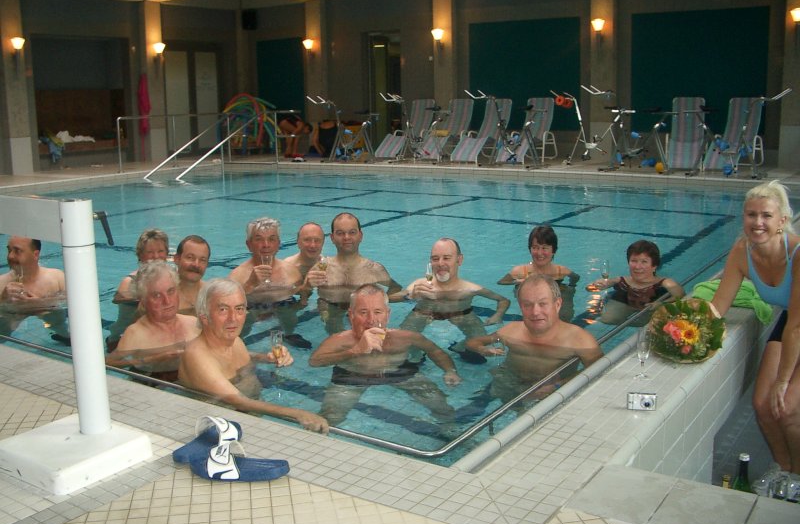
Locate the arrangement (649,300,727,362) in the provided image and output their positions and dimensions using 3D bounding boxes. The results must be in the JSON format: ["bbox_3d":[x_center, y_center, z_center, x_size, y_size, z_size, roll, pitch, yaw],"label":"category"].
[{"bbox_3d":[1.089,0.252,3.063,0.285,0.240,0.250,3,11,20],"label":"arrangement"}]

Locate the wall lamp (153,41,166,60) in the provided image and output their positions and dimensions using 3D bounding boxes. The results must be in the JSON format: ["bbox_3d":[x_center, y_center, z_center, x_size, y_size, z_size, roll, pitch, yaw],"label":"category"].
[{"bbox_3d":[-4.960,-4.362,16.682,0.250,0.420,0.230,6,13,33],"label":"wall lamp"}]

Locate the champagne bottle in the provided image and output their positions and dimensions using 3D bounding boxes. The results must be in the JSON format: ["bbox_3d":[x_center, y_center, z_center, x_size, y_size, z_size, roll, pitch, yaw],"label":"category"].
[{"bbox_3d":[1.138,0.783,2.692,0.088,0.310,0.088,3,11,20],"label":"champagne bottle"}]

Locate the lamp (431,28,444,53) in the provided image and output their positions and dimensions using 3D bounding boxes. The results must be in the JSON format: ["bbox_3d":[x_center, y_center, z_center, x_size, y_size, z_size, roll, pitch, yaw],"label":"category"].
[{"bbox_3d":[0.722,-4.257,15.581,0.230,0.430,0.250,6,13,33],"label":"lamp"}]

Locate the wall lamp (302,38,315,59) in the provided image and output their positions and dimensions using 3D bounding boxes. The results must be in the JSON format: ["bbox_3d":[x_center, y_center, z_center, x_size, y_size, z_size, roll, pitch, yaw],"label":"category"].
[{"bbox_3d":[-1.964,-4.572,17.361,0.230,0.420,0.250,6,13,33],"label":"wall lamp"}]

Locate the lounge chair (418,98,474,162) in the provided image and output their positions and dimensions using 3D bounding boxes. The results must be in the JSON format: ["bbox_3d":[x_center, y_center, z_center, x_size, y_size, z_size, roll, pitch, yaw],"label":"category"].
[{"bbox_3d":[0.883,-2.486,15.213,0.660,1.140,1.030,8,13,39],"label":"lounge chair"}]

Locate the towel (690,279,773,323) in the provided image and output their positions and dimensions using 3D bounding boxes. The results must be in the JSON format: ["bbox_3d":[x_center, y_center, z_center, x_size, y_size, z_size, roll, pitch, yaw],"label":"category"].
[{"bbox_3d":[1.621,0.172,3.920,0.370,0.170,0.270,6,13,33],"label":"towel"}]

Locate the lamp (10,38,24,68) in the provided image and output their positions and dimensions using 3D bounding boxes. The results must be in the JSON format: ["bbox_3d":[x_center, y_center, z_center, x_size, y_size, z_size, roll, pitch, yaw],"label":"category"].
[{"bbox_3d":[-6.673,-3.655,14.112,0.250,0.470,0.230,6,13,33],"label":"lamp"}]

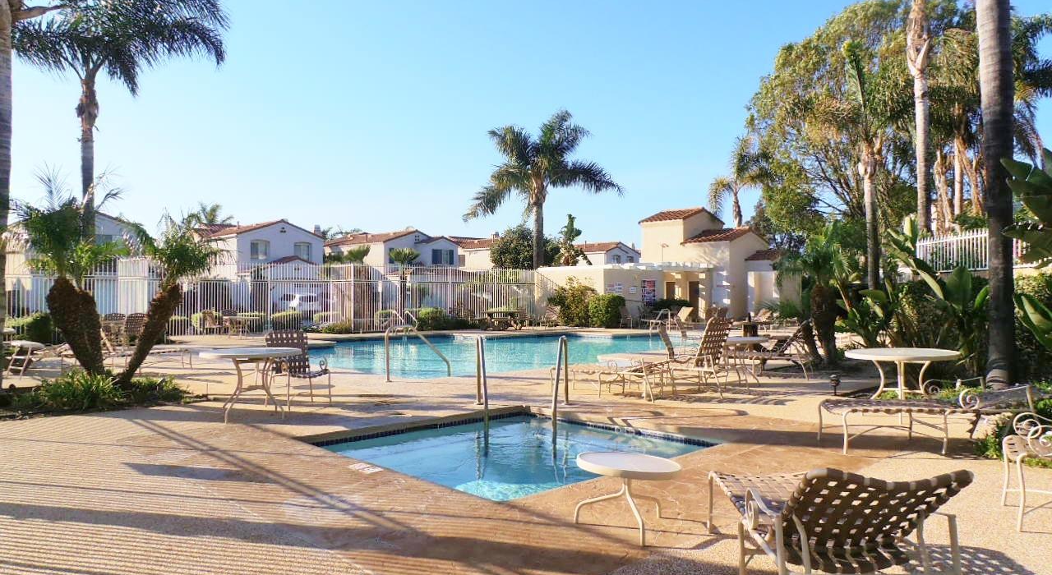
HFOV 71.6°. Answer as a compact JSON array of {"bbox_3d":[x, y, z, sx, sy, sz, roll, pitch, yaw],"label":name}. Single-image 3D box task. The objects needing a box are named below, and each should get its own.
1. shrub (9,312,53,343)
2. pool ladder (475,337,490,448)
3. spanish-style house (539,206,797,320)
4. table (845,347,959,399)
[{"bbox_3d":[-14.498,1.243,21.385,1.350,0.970,1.150,0,-1,0],"label":"shrub"},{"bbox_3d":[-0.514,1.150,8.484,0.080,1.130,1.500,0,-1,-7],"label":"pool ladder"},{"bbox_3d":[7.095,-1.089,37.420,10.000,5.900,9.200,1,-1,-44],"label":"spanish-style house"},{"bbox_3d":[4.119,1.069,7.983,1.220,0.730,1.220,0,-1,0],"label":"table"}]

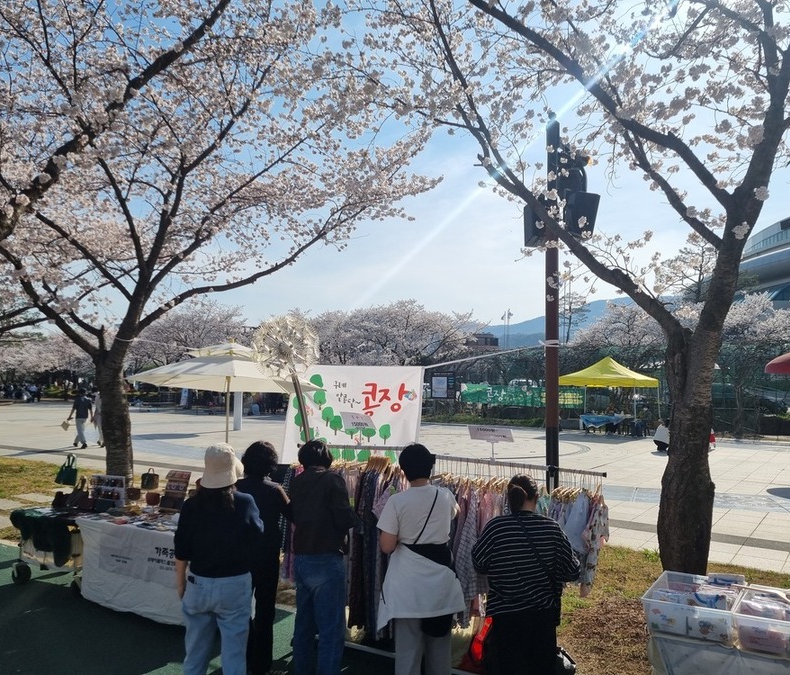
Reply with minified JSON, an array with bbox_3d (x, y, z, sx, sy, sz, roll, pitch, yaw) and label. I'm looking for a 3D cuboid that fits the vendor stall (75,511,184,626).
[{"bbox_3d":[-1.851,1.950,5.787,1.750,0.760,0.730,-2,-4,31],"label":"vendor stall"}]

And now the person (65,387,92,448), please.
[{"bbox_3d":[-9.151,2.365,19.700,0.650,1.720,0.500,2,-4,-29],"label":"person"}]

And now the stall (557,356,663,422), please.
[{"bbox_3d":[8.000,2.148,25.450,3.000,2.900,3.000,-3,-5,37],"label":"stall"}]

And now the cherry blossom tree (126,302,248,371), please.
[{"bbox_3d":[-14.640,1.210,48.000,8.300,7.300,7.600,0,-4,0],"label":"cherry blossom tree"}]

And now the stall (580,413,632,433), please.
[{"bbox_3d":[7.730,3.160,24.530,1.800,0.760,0.700,-3,-5,37],"label":"stall"}]

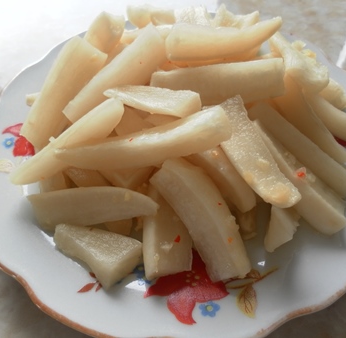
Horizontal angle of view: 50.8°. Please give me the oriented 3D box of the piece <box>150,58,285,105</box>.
[{"bbox_3d":[0.021,-0.042,0.175,0.063,0.017,0.011,-4,29,2],"label":"piece"}]

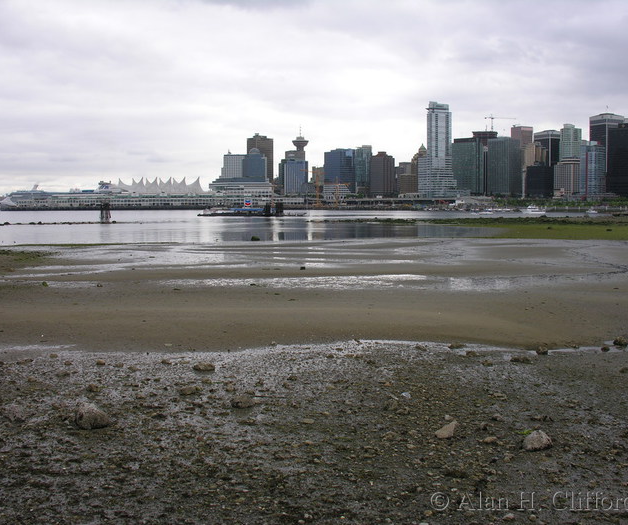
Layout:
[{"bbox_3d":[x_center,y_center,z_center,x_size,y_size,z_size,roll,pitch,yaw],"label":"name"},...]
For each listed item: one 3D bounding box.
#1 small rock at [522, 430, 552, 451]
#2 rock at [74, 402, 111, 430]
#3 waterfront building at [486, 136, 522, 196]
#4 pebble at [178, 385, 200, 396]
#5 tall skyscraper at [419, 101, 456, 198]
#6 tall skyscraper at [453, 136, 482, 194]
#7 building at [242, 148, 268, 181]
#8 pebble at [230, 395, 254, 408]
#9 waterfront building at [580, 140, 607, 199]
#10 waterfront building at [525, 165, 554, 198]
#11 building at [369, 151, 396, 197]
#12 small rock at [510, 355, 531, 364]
[{"bbox_3d":[1.619,1.291,5.120,0.200,0.120,0.165,1,5,17],"label":"small rock"},{"bbox_3d":[-1.676,1.170,5.375,0.232,0.176,0.197,0,4,0],"label":"rock"},{"bbox_3d":[276.134,-137.434,1024.579,26.964,82.629,41.483,-3,5,-31],"label":"waterfront building"},{"bbox_3d":[-1.161,1.194,6.593,0.196,0.080,0.157,0,4,0],"label":"pebble"},{"bbox_3d":[171.867,-156.559,985.000,40.000,137.000,38.000,-1,5,-11],"label":"tall skyscraper"},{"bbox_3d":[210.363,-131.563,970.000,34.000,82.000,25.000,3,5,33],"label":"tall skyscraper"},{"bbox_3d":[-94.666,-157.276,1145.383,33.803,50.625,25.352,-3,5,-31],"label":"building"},{"bbox_3d":[-0.622,1.228,6.220,0.210,0.090,0.160,0,4,0],"label":"pebble"},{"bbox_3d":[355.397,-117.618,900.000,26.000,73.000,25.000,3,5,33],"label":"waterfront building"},{"bbox_3d":[302.343,-107.283,947.143,28.587,42.641,22.870,-3,5,-31],"label":"waterfront building"},{"bbox_3d":[107.424,-137.221,1110.000,28.000,73.000,28.000,4,6,44],"label":"building"},{"bbox_3d":[2.360,1.111,8.050,0.230,0.080,0.170,1,5,16],"label":"small rock"}]

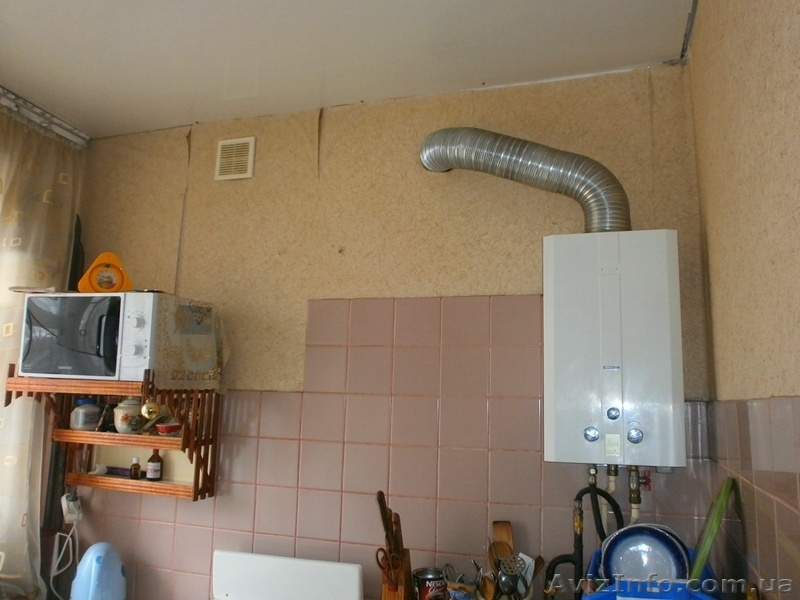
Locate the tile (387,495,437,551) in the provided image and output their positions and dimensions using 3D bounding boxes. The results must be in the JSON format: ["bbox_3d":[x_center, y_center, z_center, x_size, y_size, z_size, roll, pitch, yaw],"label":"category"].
[{"bbox_3d":[0.038,0.670,1.875,0.150,0.150,0.010,-1,-9,18],"label":"tile"}]

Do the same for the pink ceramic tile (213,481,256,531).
[{"bbox_3d":[-0.541,0.682,2.060,0.150,0.150,0.010,-1,-9,18],"label":"pink ceramic tile"}]

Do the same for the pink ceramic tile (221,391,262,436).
[{"bbox_3d":[-0.534,0.381,2.098,0.150,0.150,0.010,-1,-9,17],"label":"pink ceramic tile"}]

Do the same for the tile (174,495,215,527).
[{"bbox_3d":[-0.687,0.684,2.101,0.150,0.150,0.008,-1,-8,17],"label":"tile"}]

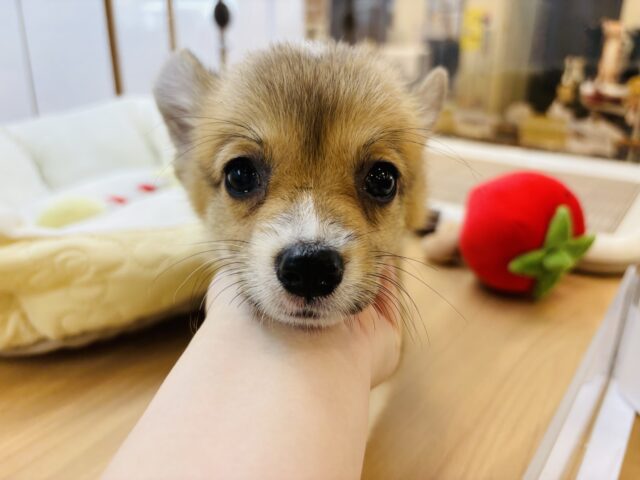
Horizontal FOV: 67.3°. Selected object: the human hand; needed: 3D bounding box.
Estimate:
[{"bbox_3d":[-0.007,0.034,0.207,0.080,0.050,0.090,4,26,11],"label":"human hand"}]

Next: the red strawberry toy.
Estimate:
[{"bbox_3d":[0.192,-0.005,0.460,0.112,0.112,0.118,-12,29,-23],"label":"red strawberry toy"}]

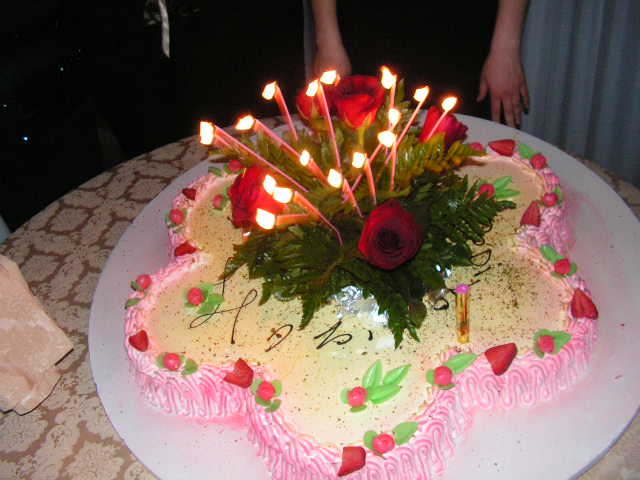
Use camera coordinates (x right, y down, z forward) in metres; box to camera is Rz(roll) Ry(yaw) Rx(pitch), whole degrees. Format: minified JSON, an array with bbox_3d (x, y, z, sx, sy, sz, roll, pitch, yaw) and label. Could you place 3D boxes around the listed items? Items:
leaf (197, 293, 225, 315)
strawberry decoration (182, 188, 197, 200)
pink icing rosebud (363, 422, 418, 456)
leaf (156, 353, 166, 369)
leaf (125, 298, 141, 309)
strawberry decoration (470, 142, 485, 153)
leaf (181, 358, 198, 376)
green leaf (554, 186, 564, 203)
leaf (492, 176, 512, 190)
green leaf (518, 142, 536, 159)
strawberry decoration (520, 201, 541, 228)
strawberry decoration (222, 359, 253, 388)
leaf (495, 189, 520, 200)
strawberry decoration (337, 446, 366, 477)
[{"bbox_3d":[-0.138,0.080,0.843,0.032,0.006,0.022,-27,45,-18],"label":"leaf"},{"bbox_3d":[-0.193,-0.067,0.984,0.019,0.014,0.024,-24,45,-14],"label":"strawberry decoration"},{"bbox_3d":[0.071,0.201,0.666,0.051,0.018,0.027,-15,43,-5],"label":"pink icing rosebud"},{"bbox_3d":[-0.198,0.152,0.841,0.017,0.007,0.019,-6,43,5],"label":"leaf"},{"bbox_3d":[-0.236,0.080,0.838,0.019,0.008,0.012,-27,46,-17],"label":"leaf"},{"bbox_3d":[0.250,-0.146,1.057,0.022,0.022,0.022,-11,43,0],"label":"strawberry decoration"},{"bbox_3d":[-0.164,0.159,0.827,0.018,0.007,0.023,27,54,33],"label":"leaf"},{"bbox_3d":[0.325,-0.062,0.904,0.012,0.009,0.024,-5,43,5],"label":"green leaf"},{"bbox_3d":[0.258,-0.080,0.938,0.033,0.006,0.013,-36,49,-26],"label":"leaf"},{"bbox_3d":[0.296,-0.128,0.950,0.020,0.012,0.028,-30,47,-20],"label":"green leaf"},{"bbox_3d":[0.279,-0.034,0.880,0.024,0.014,0.038,9,46,20],"label":"strawberry decoration"},{"bbox_3d":[-0.090,0.148,0.737,0.034,0.018,0.034,2,56,18],"label":"strawberry decoration"},{"bbox_3d":[0.278,-0.070,0.985,0.036,0.006,0.016,-7,43,4],"label":"leaf"},{"bbox_3d":[0.031,0.237,0.709,0.028,0.017,0.037,25,53,32],"label":"strawberry decoration"}]

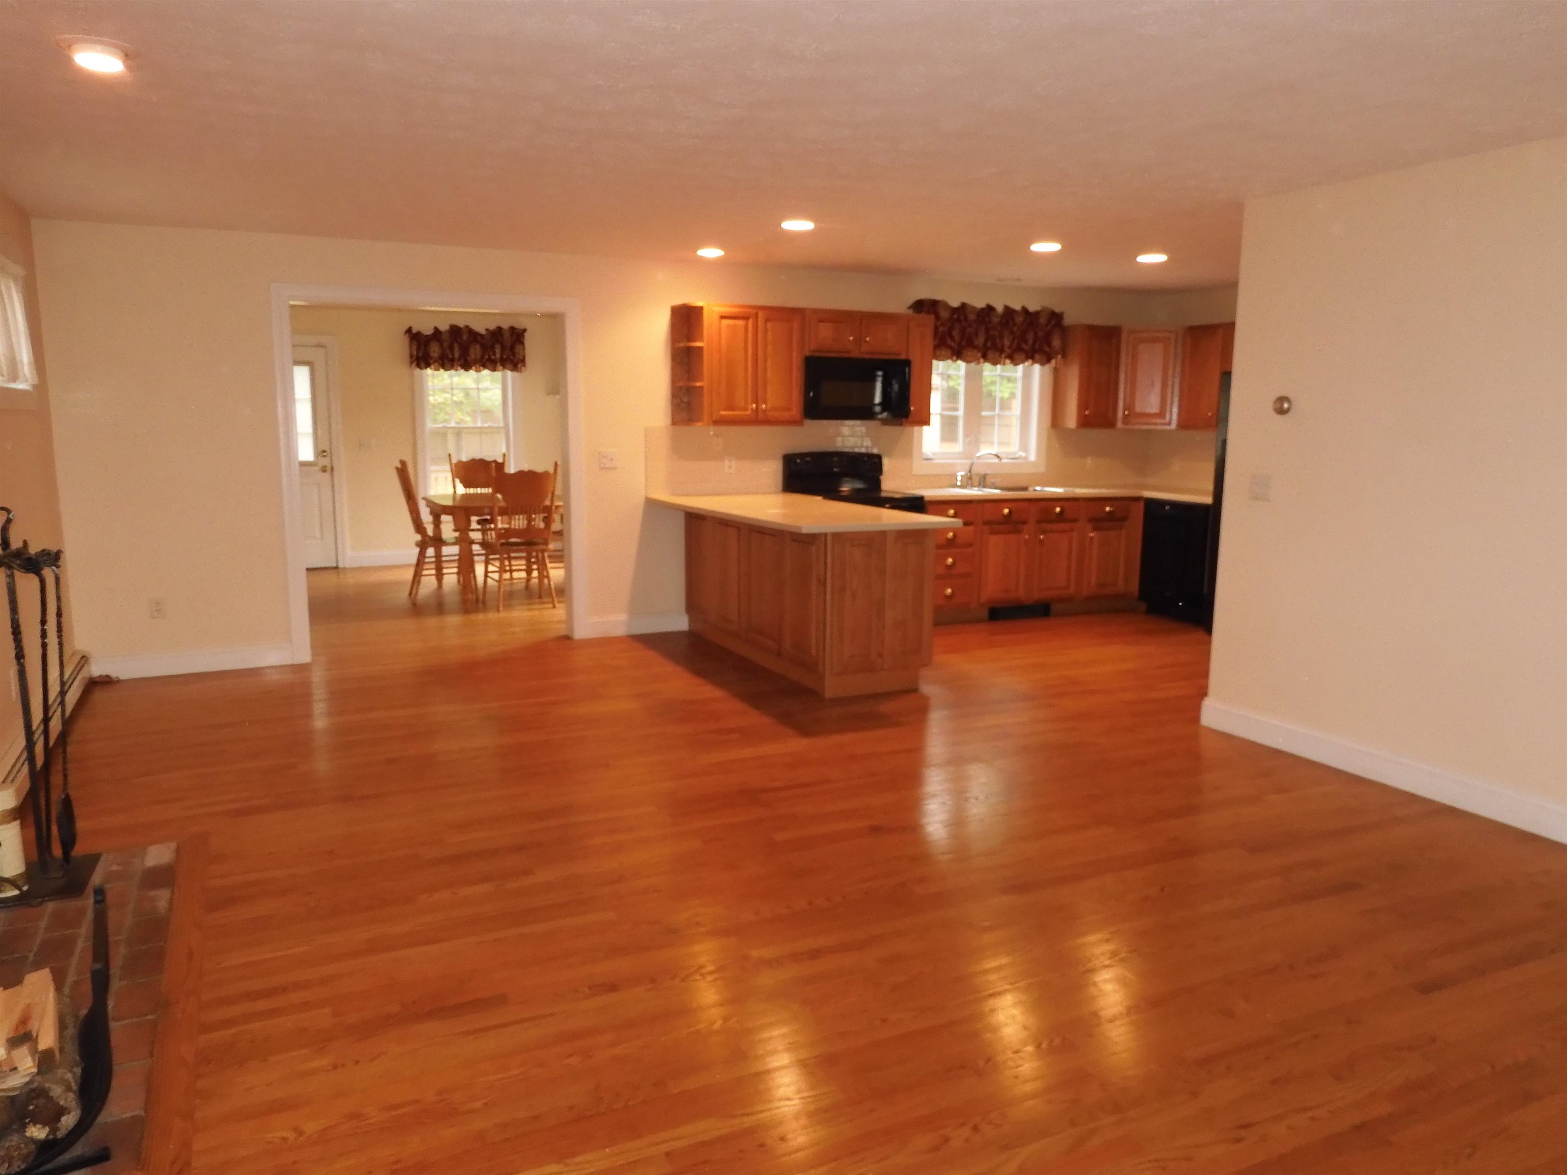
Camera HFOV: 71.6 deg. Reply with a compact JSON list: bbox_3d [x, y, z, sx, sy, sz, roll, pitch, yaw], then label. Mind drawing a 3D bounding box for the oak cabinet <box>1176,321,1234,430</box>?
[{"bbox_3d":[3.179,-1.548,7.971,0.320,0.755,0.420,-4,10,-26],"label":"oak cabinet"}]

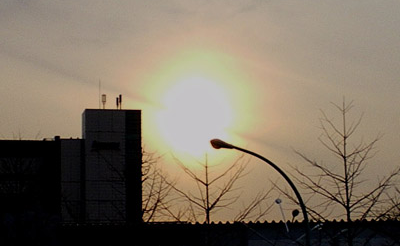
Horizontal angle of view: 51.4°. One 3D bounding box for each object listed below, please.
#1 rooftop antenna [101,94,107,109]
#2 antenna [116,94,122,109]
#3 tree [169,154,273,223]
[{"bbox_3d":[-19.134,-4.210,83.000,0.900,3.200,0.600,-1,-7,0],"label":"rooftop antenna"},{"bbox_3d":[-16.061,-4.210,83.000,1.000,3.200,0.600,-1,-7,0],"label":"antenna"},{"bbox_3d":[0.959,6.143,26.453,6.400,8.400,6.000,-1,-7,0],"label":"tree"}]

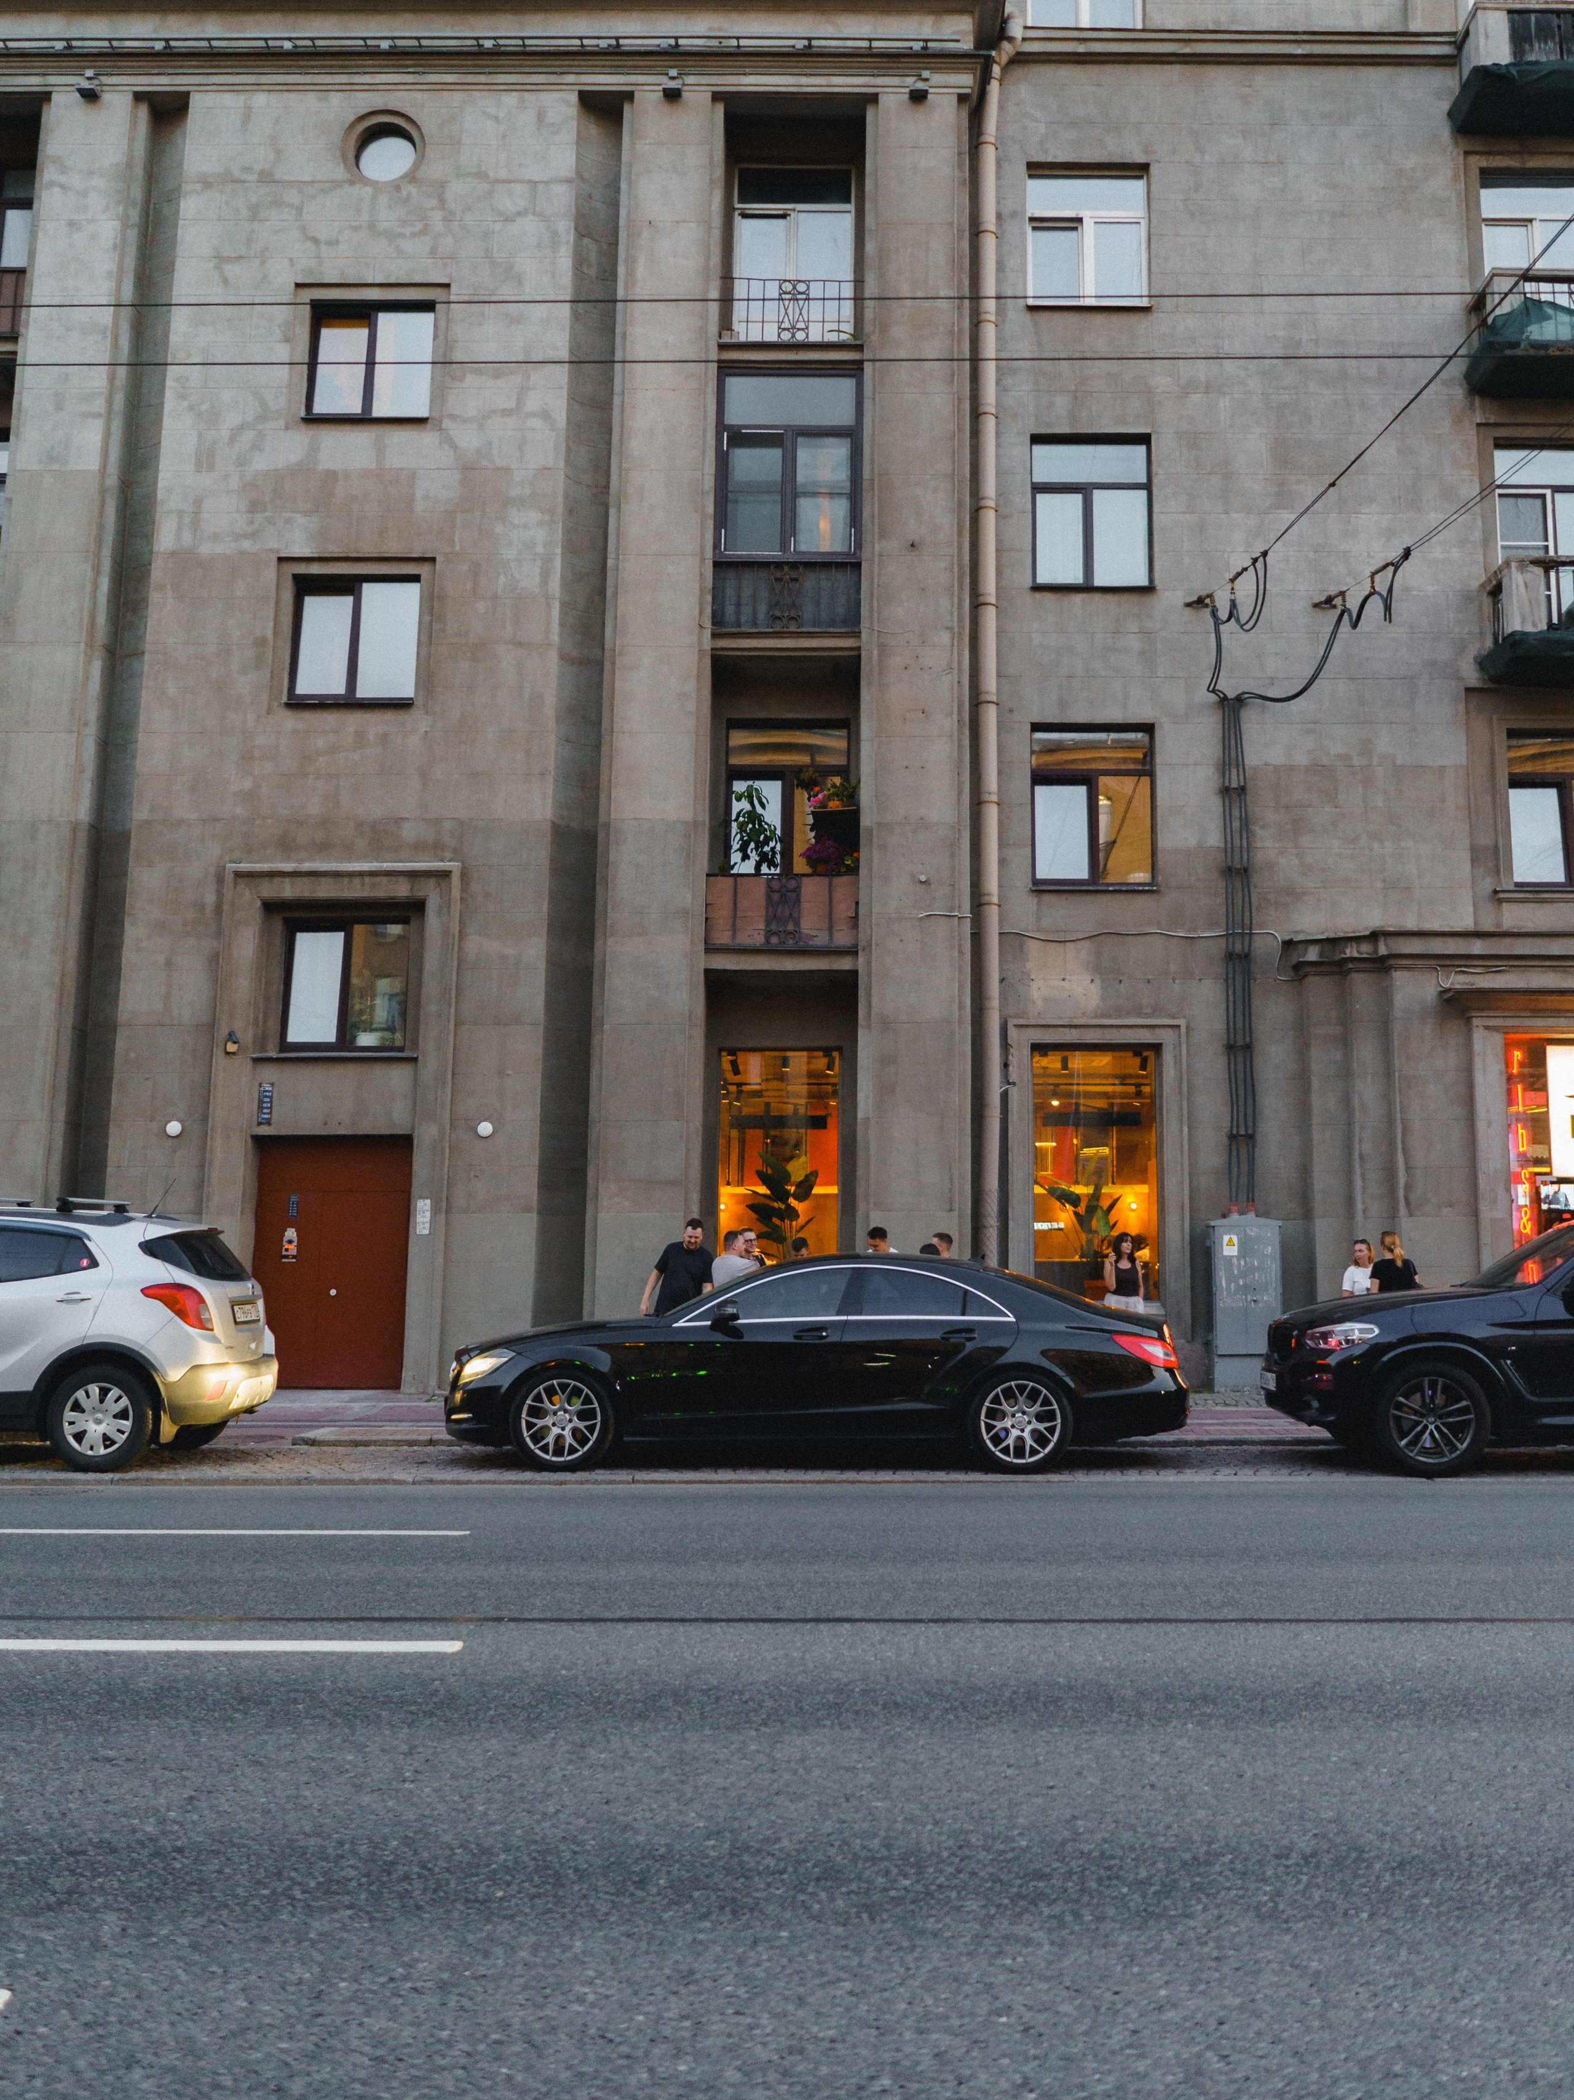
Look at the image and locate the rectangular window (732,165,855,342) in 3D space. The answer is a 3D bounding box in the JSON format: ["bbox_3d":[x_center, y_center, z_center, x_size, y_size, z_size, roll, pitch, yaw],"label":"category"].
[{"bbox_3d":[0.088,-9.407,21.924,1.452,2.450,0.180,1,-10,1],"label":"rectangular window"}]

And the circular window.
[{"bbox_3d":[-4.708,-10.522,21.694,0.739,0.779,0.200,1,-10,1],"label":"circular window"}]

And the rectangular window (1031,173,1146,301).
[{"bbox_3d":[3.359,-9.046,20.545,1.344,1.677,0.150,1,-9,1],"label":"rectangular window"}]

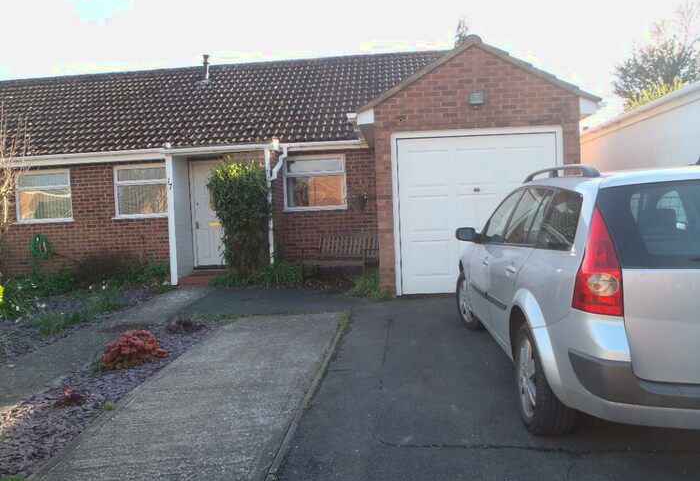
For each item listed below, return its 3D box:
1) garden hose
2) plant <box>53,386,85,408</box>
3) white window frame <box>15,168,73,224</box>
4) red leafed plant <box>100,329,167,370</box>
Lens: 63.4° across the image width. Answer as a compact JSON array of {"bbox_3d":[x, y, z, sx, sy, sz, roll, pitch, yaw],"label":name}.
[{"bbox_3d":[-5.984,0.243,11.000,0.450,0.760,0.170,-2,3,4],"label":"garden hose"},{"bbox_3d":[-1.988,1.111,4.020,0.220,0.130,0.200,-2,3,3],"label":"plant"},{"bbox_3d":[-6.053,-0.874,11.200,1.130,1.060,0.120,-2,3,4],"label":"white window frame"},{"bbox_3d":[-1.923,0.951,5.030,0.560,0.270,0.460,-2,3,3],"label":"red leafed plant"}]

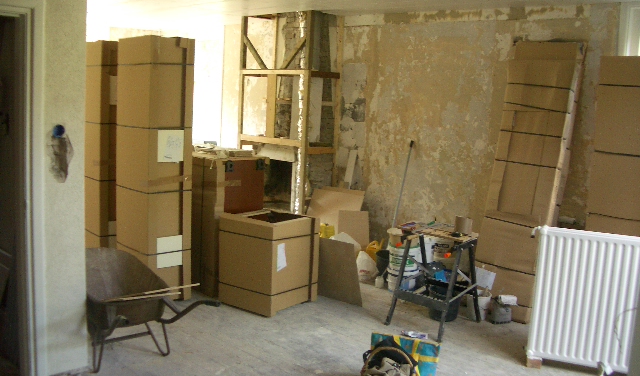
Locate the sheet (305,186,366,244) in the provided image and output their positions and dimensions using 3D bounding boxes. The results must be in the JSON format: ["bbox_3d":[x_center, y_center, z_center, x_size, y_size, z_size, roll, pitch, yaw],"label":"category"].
[{"bbox_3d":[0.120,0.454,6.752,0.560,0.890,0.030,7,-12,30],"label":"sheet"}]

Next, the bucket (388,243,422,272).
[{"bbox_3d":[0.816,0.663,6.165,0.320,0.240,0.320,4,7,11],"label":"bucket"}]

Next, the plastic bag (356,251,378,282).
[{"bbox_3d":[0.485,0.778,6.470,0.220,0.300,0.190,4,7,9],"label":"plastic bag"}]

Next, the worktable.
[{"bbox_3d":[0.925,0.731,5.203,0.590,0.750,0.680,9,10,42],"label":"worktable"}]

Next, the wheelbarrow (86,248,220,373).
[{"bbox_3d":[-1.292,0.822,4.219,0.630,0.620,1.400,-4,10,-42],"label":"wheelbarrow"}]

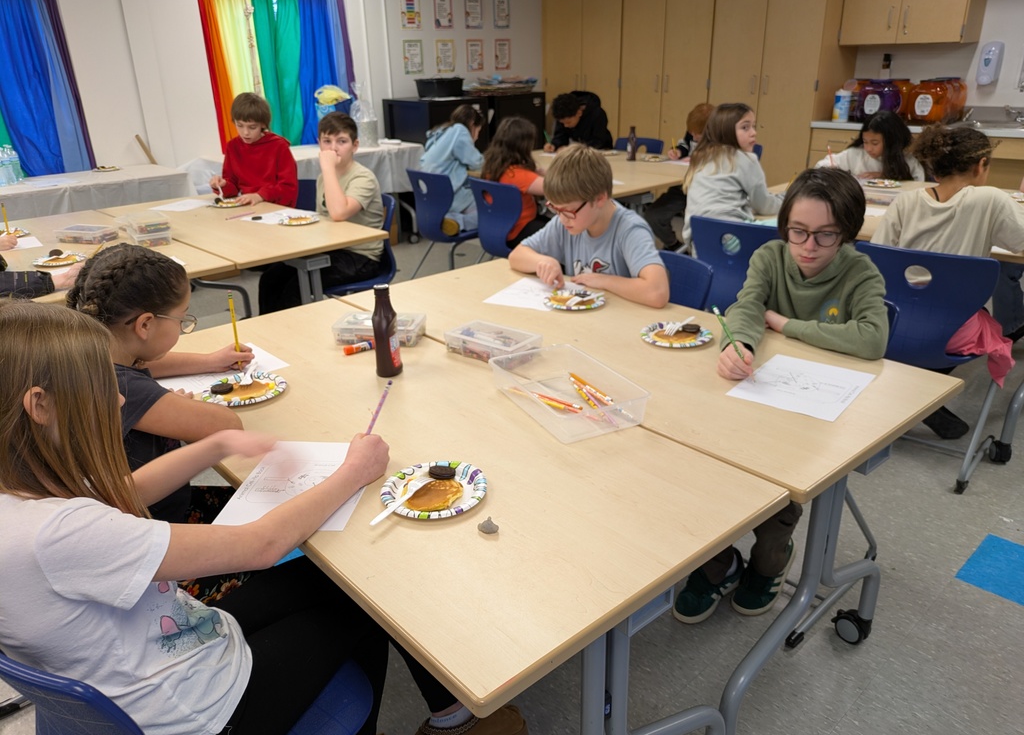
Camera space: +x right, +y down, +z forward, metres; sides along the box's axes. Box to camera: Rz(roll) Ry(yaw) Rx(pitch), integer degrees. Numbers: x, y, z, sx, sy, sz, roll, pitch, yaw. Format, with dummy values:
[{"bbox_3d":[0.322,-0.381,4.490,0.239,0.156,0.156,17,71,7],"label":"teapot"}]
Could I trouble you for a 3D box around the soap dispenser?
[{"bbox_3d":[3.043,-1.930,4.702,0.110,0.270,0.125,-19,28,-37],"label":"soap dispenser"}]

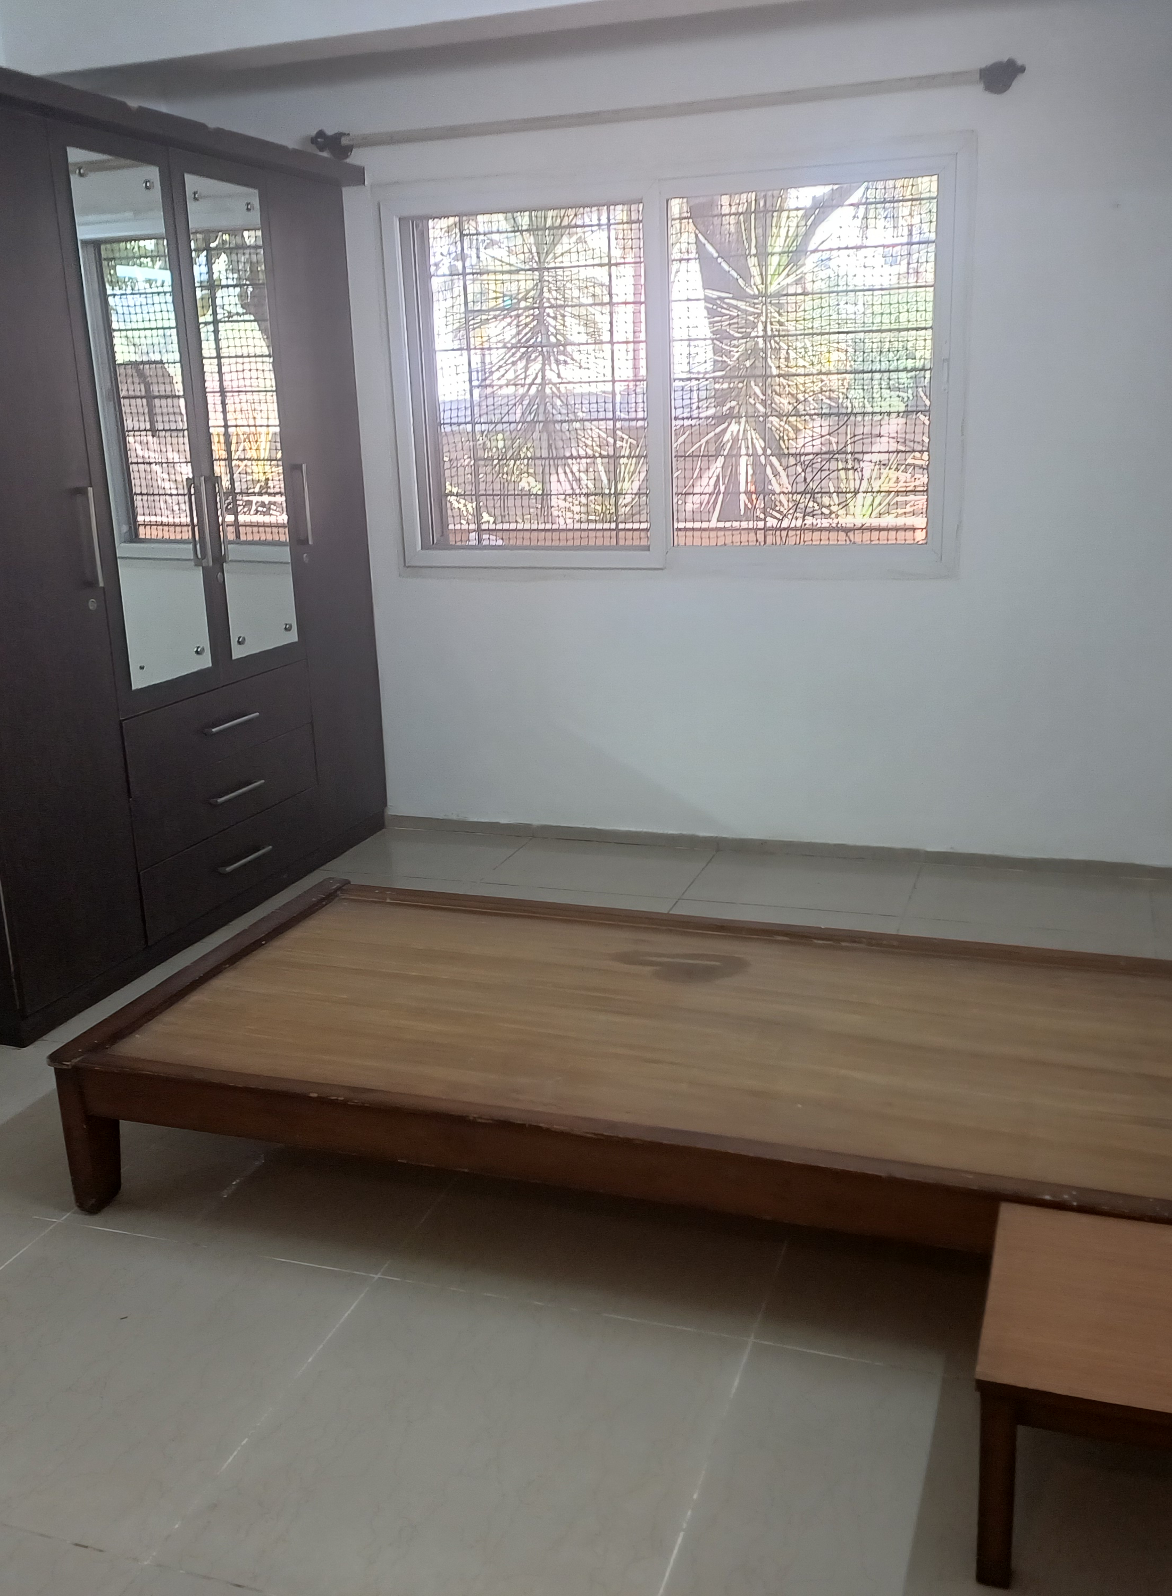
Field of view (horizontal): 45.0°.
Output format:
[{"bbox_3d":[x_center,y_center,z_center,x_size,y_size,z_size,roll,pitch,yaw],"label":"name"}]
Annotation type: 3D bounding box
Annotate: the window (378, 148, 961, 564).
[{"bbox_3d":[0.201,-1.181,3.995,1.637,1.053,0.078,3,16,19],"label":"window"}]

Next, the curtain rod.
[{"bbox_3d":[0.147,-1.812,3.755,1.962,0.083,0.106,3,16,19],"label":"curtain rod"}]

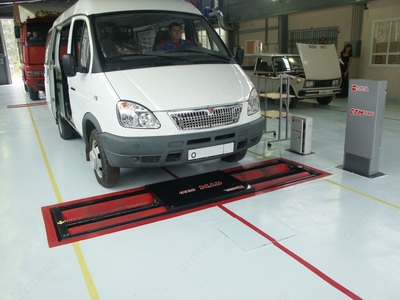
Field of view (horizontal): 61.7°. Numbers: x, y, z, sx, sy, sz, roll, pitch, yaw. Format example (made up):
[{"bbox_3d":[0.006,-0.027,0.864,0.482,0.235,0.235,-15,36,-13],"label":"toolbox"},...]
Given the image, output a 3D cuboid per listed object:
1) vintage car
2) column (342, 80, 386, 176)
[{"bbox_3d":[2.352,-2.410,10.736,1.620,1.720,4.120,-9,17,-25],"label":"vintage car"},{"bbox_3d":[1.978,-0.279,4.042,0.181,1.113,0.351,-11,18,-32],"label":"column"}]

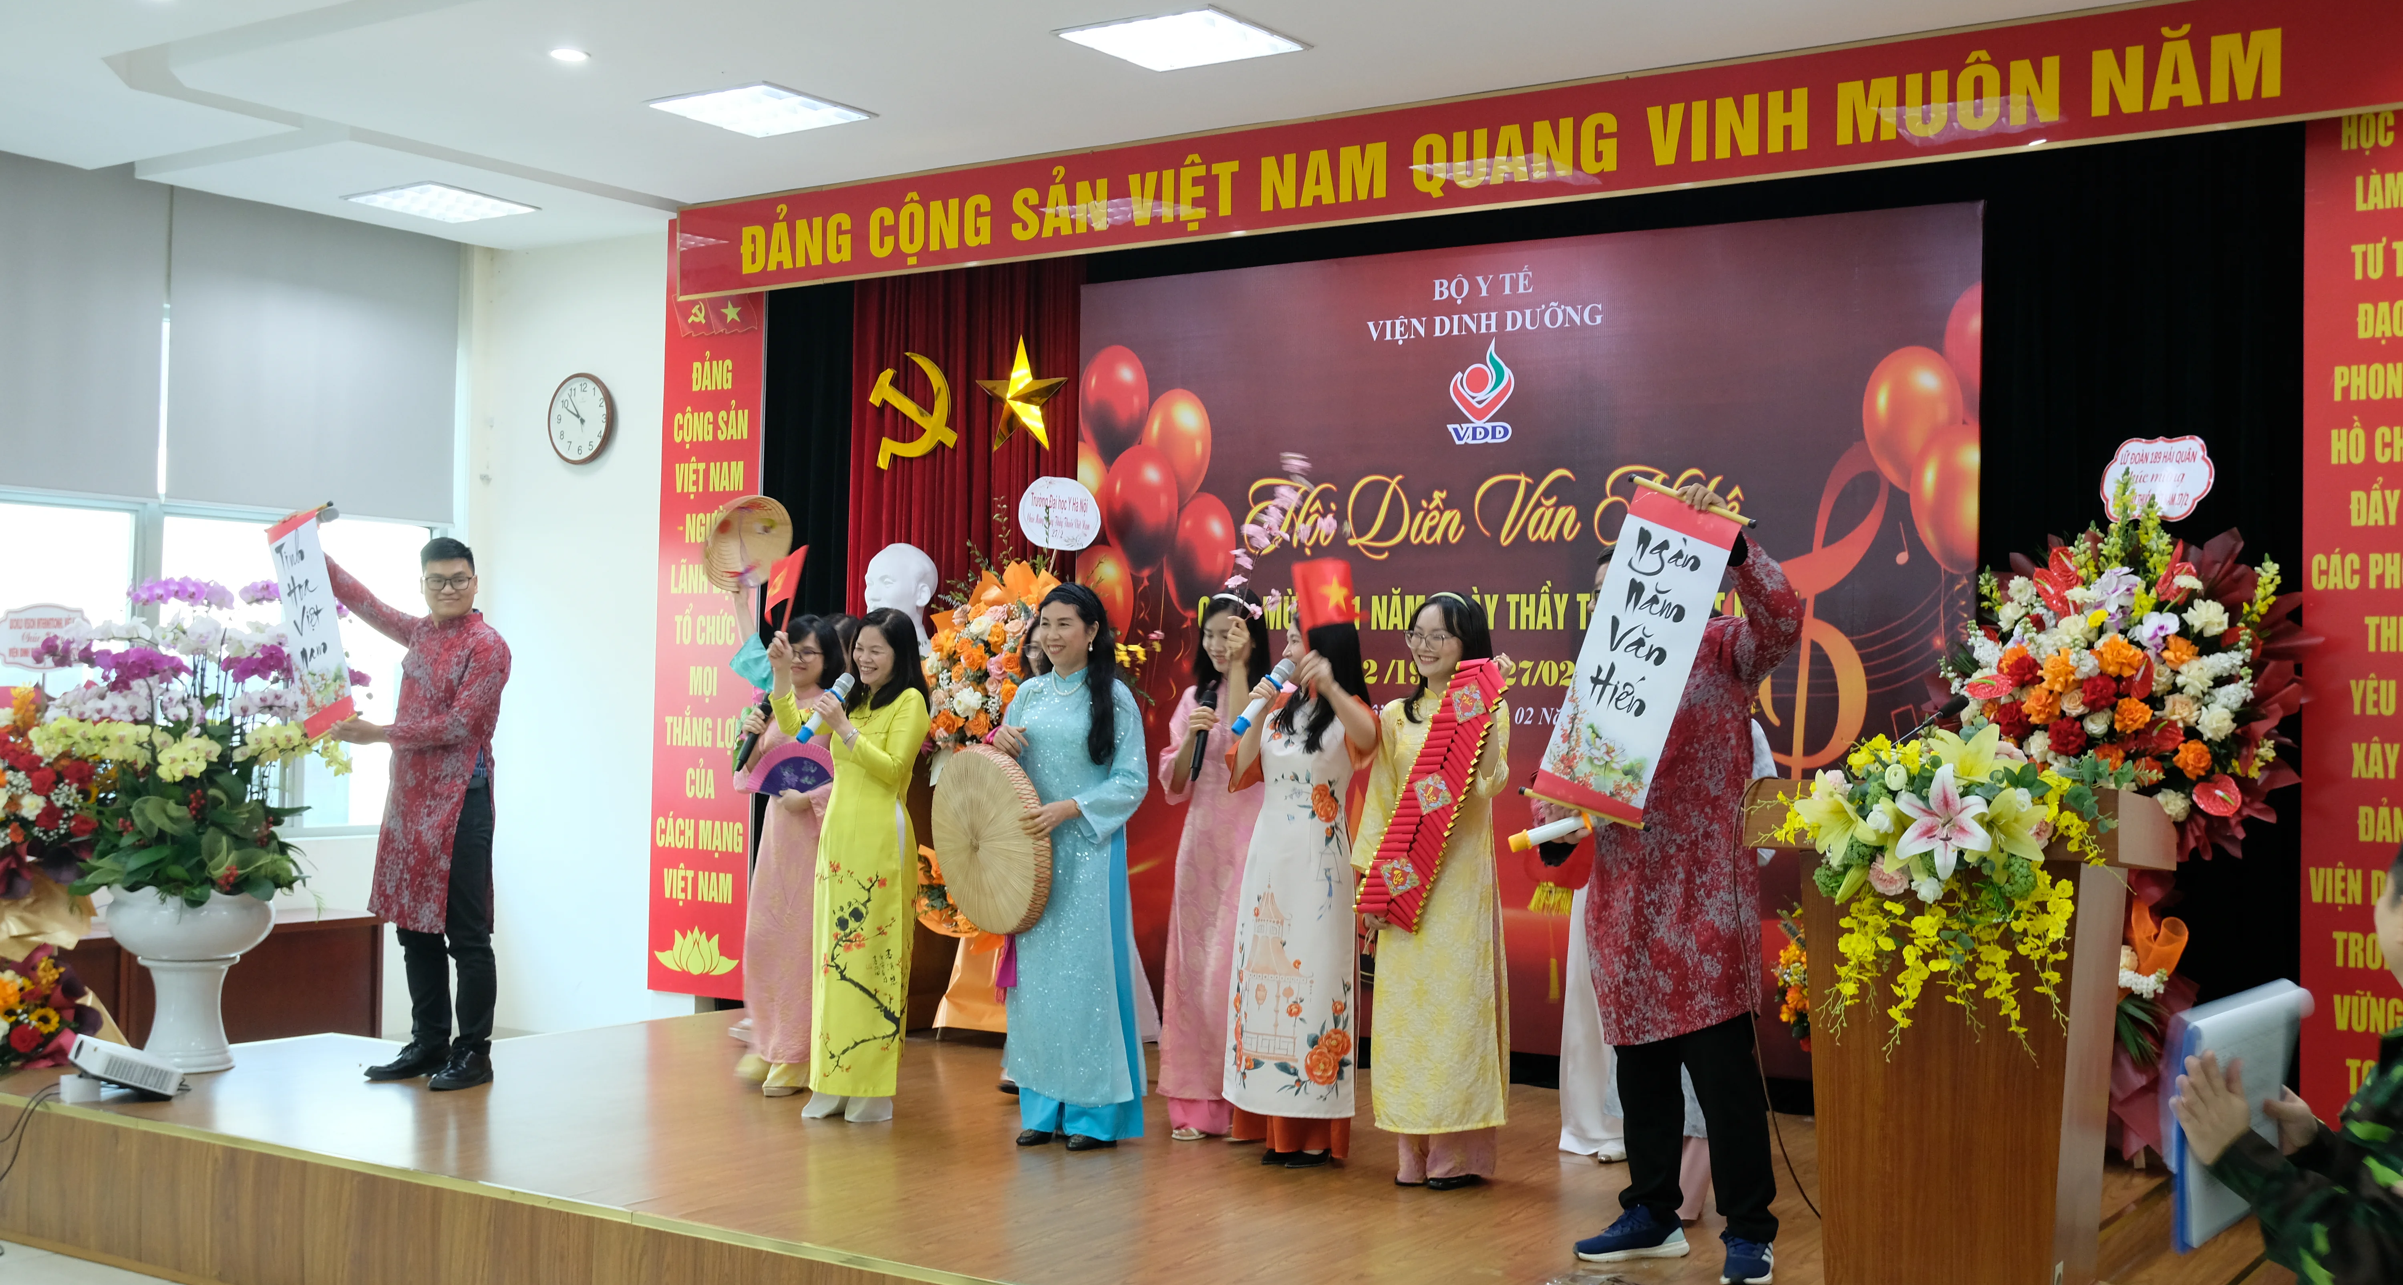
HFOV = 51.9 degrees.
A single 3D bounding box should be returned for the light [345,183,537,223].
[{"bbox_3d":[-3.172,-1.853,10.312,0.600,0.050,0.600,0,-2,34],"label":"light"}]

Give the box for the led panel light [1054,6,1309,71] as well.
[{"bbox_3d":[-0.059,-1.938,7.858,0.600,0.050,0.600,0,-2,34],"label":"led panel light"}]

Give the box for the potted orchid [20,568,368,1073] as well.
[{"bbox_3d":[-3.351,0.599,8.239,1.060,1.620,0.920,0,-2,34],"label":"potted orchid"}]

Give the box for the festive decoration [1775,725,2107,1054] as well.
[{"bbox_3d":[1.385,0.460,4.620,0.580,0.560,0.360,0,-2,34],"label":"festive decoration"}]

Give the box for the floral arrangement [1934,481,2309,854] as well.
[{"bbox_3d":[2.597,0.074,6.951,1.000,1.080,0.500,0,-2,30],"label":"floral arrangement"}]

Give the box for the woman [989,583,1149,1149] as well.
[{"bbox_3d":[-0.369,0.633,7.156,0.480,1.600,0.380,0,-2,38],"label":"woman"}]

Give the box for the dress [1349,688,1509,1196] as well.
[{"bbox_3d":[0.633,0.779,6.688,0.460,1.284,0.340,0,-2,35],"label":"dress"}]

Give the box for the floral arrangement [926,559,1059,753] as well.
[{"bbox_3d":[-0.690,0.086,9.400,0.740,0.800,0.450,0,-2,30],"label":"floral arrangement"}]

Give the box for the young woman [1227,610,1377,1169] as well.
[{"bbox_3d":[0.276,0.672,6.862,0.480,1.530,0.400,0,-2,36],"label":"young woman"}]

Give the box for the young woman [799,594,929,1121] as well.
[{"bbox_3d":[-1.051,0.666,7.487,0.450,1.549,0.400,0,-2,43],"label":"young woman"}]

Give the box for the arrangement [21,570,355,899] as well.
[{"bbox_3d":[-3.434,0.346,8.420,1.080,1.100,0.920,0,-2,23],"label":"arrangement"}]

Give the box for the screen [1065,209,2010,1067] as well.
[{"bbox_3d":[0.946,0.011,8.547,3.480,2.760,0.060,0,-2,34],"label":"screen"}]

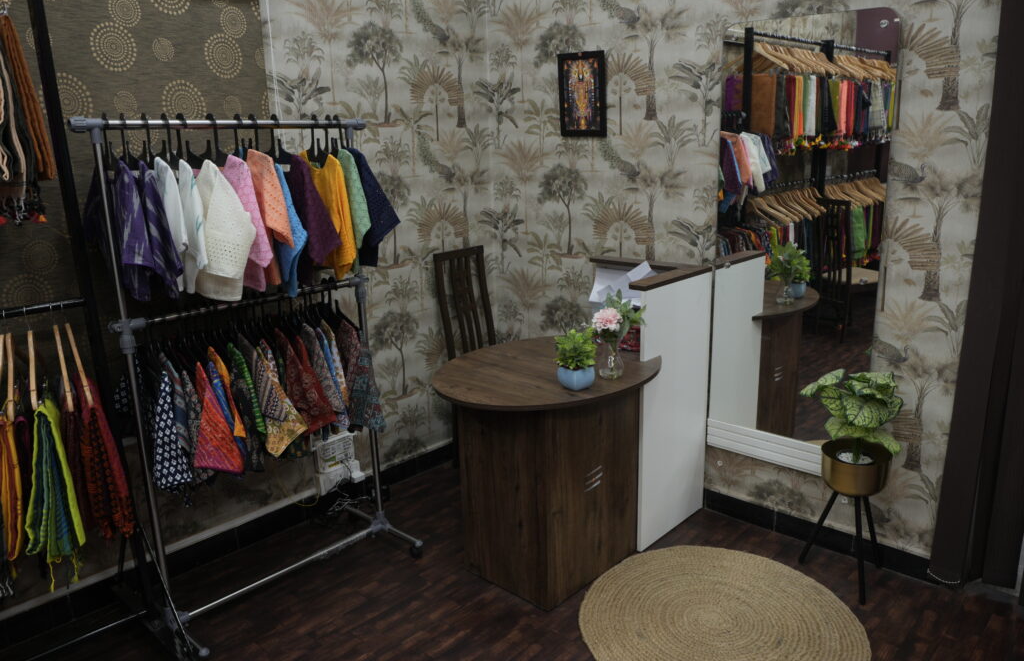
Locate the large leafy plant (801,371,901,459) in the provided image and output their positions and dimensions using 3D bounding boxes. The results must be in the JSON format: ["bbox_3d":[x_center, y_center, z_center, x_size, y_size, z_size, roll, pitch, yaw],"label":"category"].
[{"bbox_3d":[1.153,0.290,2.490,0.335,0.295,0.290,5,15,25],"label":"large leafy plant"}]

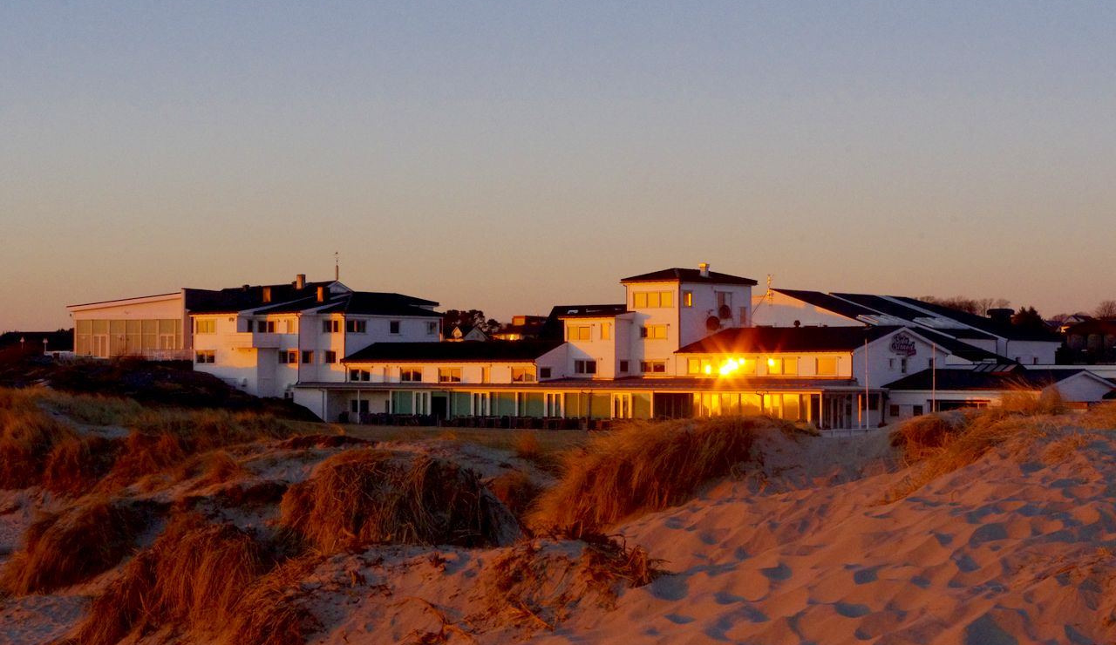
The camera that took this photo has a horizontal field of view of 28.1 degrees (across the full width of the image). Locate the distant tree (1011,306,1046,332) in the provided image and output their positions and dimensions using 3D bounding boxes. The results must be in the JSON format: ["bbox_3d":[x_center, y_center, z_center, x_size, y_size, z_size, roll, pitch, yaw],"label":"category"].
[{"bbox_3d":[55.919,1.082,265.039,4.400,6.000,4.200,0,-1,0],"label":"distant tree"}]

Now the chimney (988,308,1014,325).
[{"bbox_3d":[46.647,-0.516,235.067,2.750,2.000,2.700,0,-1,0],"label":"chimney"}]

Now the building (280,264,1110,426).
[{"bbox_3d":[8.500,2.069,199.002,77.000,13.500,22.000,-1,-2,40],"label":"building"}]

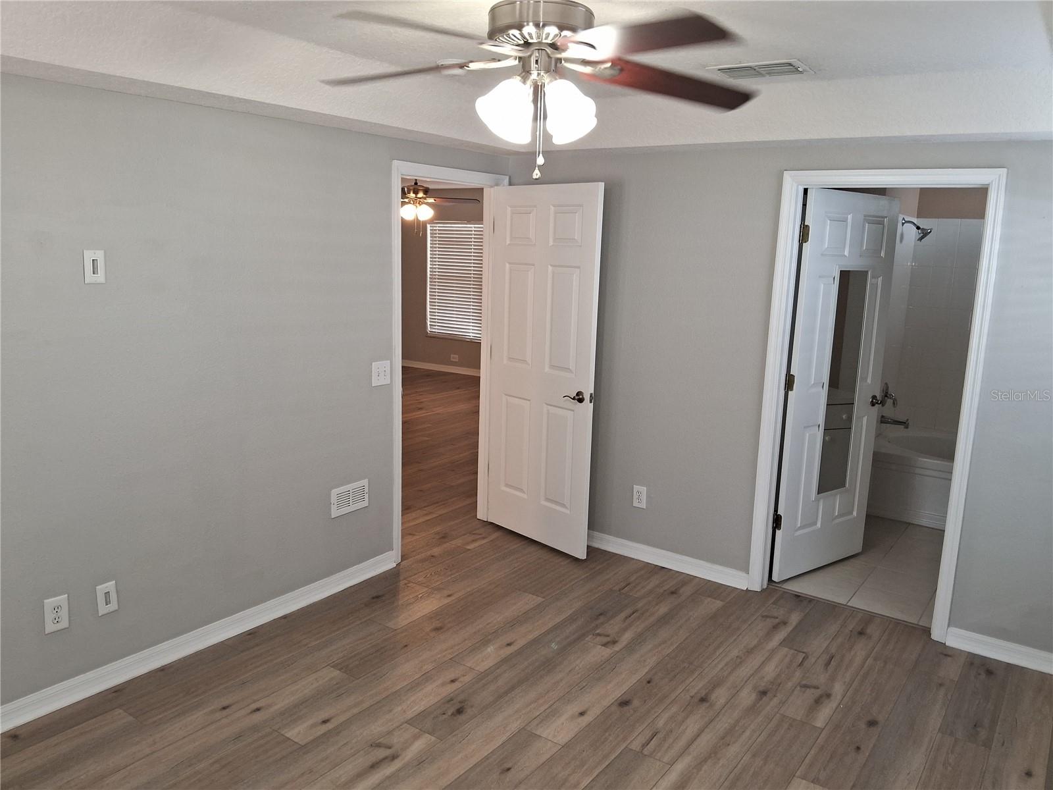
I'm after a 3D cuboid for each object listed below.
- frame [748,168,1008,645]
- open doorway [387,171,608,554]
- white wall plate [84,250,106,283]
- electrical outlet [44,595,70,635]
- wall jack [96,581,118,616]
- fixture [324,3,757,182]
[{"bbox_3d":[1.591,0.034,3.710,0.920,2.100,0.130,9,13,35],"label":"frame"},{"bbox_3d":[-0.124,-0.124,4.234,0.826,2.110,0.930,9,13,35],"label":"open doorway"},{"bbox_3d":[-1.515,-0.449,2.775,0.010,0.116,0.071,9,13,35],"label":"white wall plate"},{"bbox_3d":[-1.695,0.794,2.858,0.008,0.124,0.078,9,13,35],"label":"electrical outlet"},{"bbox_3d":[-1.589,0.774,3.003,0.008,0.116,0.072,9,13,35],"label":"wall jack"},{"bbox_3d":[0.032,-0.830,2.101,1.290,0.500,1.270,2,11,0],"label":"fixture"}]

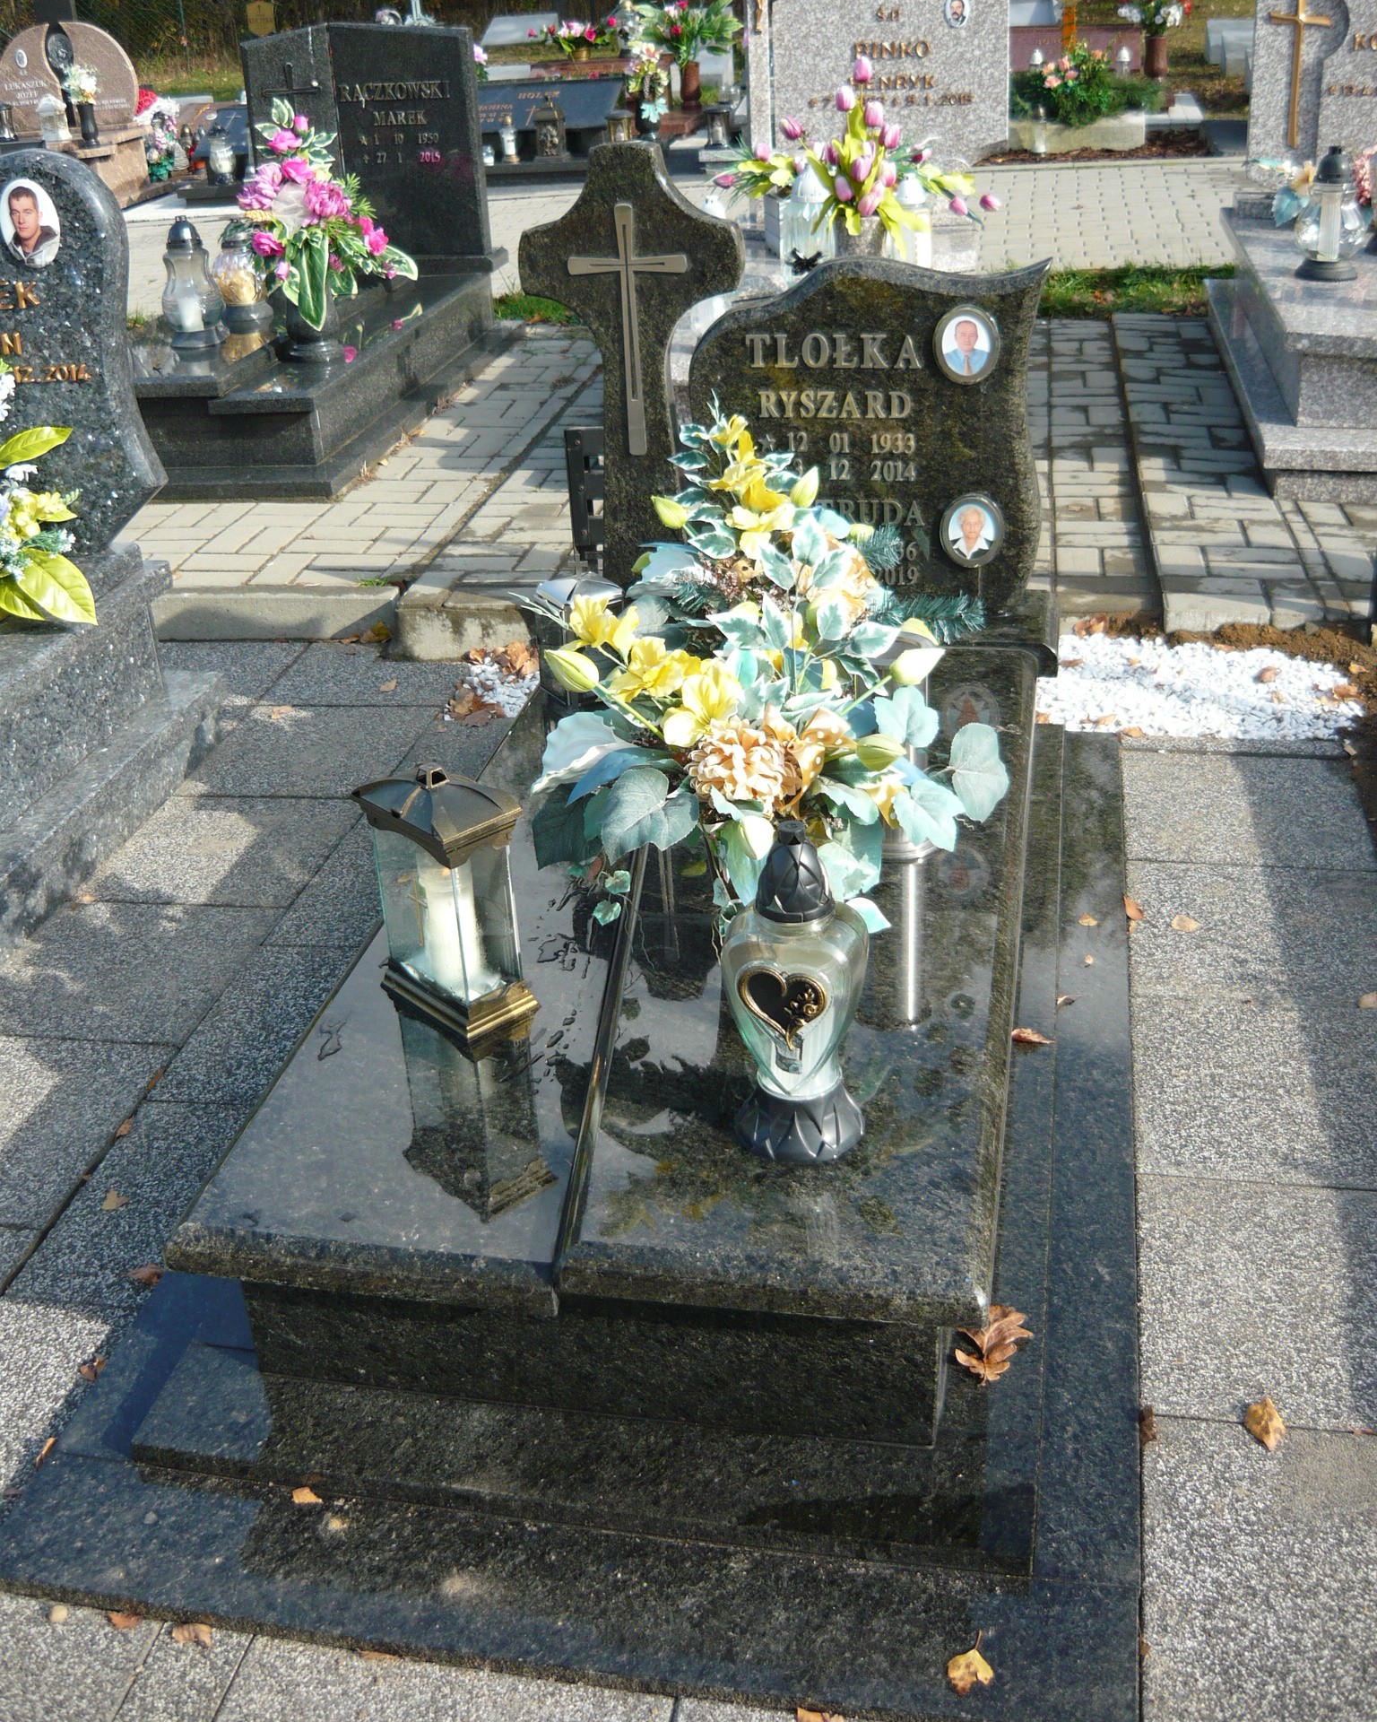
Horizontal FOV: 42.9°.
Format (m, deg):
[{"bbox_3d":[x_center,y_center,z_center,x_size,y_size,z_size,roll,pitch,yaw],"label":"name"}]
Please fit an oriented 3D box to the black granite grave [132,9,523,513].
[{"bbox_3d":[-1.262,-1.921,5.337,0.970,1.089,2.020,2,30,11],"label":"black granite grave"}]

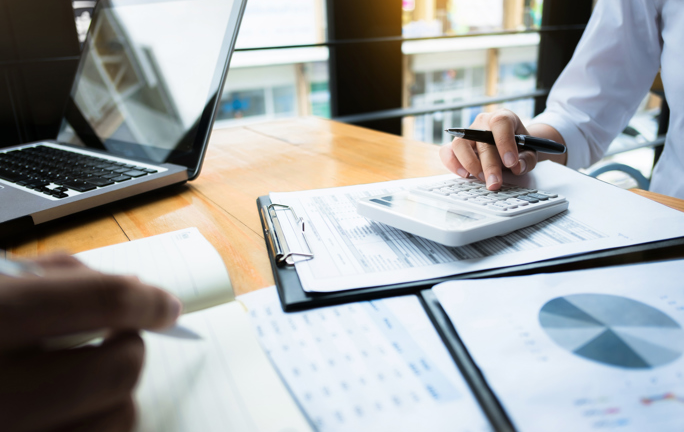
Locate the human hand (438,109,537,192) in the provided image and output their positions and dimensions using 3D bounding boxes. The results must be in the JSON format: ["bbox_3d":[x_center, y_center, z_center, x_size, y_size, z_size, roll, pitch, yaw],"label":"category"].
[{"bbox_3d":[0.140,-0.067,0.478,0.078,0.070,0.110,13,25,38],"label":"human hand"}]

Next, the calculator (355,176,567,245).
[{"bbox_3d":[0.099,-0.009,0.420,0.143,0.022,0.103,-12,21,-36],"label":"calculator"}]

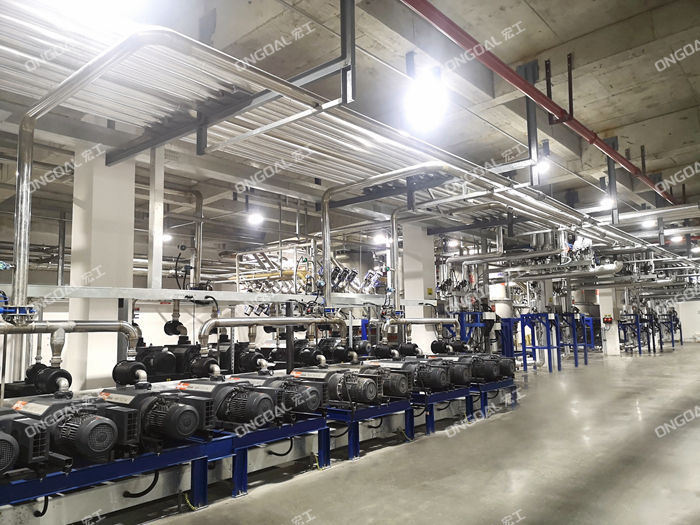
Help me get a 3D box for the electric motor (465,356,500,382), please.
[{"bbox_3d":[2.388,1.898,9.866,0.530,0.380,0.320,-7,-9,40],"label":"electric motor"}]

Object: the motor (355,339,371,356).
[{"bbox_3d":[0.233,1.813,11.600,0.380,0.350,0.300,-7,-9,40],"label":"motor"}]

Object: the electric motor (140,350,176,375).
[{"bbox_3d":[-2.437,1.287,6.969,0.436,0.310,0.281,-7,-9,40],"label":"electric motor"}]

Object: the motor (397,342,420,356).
[{"bbox_3d":[1.060,1.554,9.770,0.320,0.252,0.252,-7,-9,40],"label":"motor"}]

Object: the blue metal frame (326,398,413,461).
[{"bbox_3d":[0.081,2.180,7.371,1.000,0.550,1.330,-7,-9,40],"label":"blue metal frame"}]

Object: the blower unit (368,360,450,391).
[{"bbox_3d":[0.985,1.844,8.931,1.242,0.446,0.543,-7,-9,40],"label":"blower unit"}]

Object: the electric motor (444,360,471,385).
[{"bbox_3d":[1.756,1.866,9.187,0.436,0.310,0.281,-7,-9,40],"label":"electric motor"}]

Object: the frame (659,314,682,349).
[{"bbox_3d":[15.528,3.340,26.501,0.750,1.570,1.400,-7,-8,40],"label":"frame"}]

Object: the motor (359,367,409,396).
[{"bbox_3d":[0.468,1.520,6.984,0.520,0.310,0.280,-7,-8,40],"label":"motor"}]

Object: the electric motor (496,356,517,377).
[{"bbox_3d":[2.946,2.005,10.562,0.436,0.310,0.281,-7,-9,40],"label":"electric motor"}]

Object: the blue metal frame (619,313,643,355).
[{"bbox_3d":[13.080,3.331,25.406,0.920,1.820,0.900,-7,-9,40],"label":"blue metal frame"}]

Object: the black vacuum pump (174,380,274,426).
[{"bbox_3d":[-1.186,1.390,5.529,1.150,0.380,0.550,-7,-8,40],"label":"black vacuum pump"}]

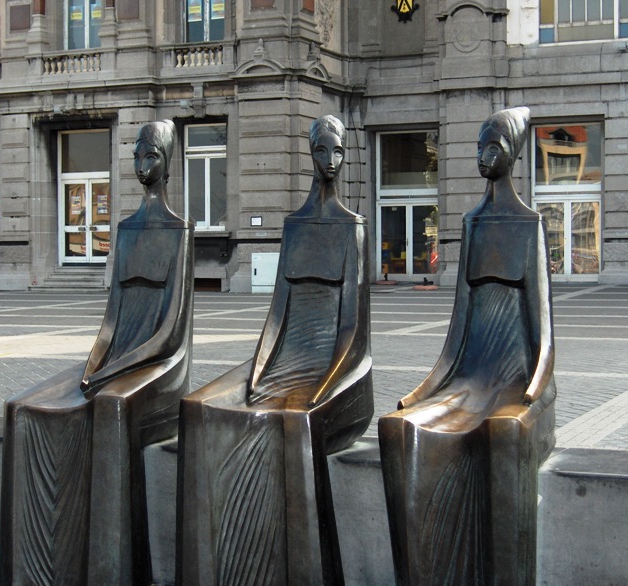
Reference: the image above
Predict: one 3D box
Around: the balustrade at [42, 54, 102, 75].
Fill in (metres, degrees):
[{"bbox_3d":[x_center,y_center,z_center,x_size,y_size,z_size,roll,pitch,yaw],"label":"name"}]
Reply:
[{"bbox_3d":[-6.051,-5.806,31.391,1.730,0.520,0.260,0,2,22],"label":"balustrade"}]

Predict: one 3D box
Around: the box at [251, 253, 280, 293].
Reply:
[{"bbox_3d":[-1.020,-0.473,29.124,0.800,0.950,0.360,0,2,22],"label":"box"}]

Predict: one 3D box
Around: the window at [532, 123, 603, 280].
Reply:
[{"bbox_3d":[6.295,-2.261,30.728,1.820,3.940,0.160,0,2,22],"label":"window"}]

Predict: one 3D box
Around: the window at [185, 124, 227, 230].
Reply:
[{"bbox_3d":[-2.600,-2.834,30.506,1.260,2.650,0.160,0,2,22],"label":"window"}]

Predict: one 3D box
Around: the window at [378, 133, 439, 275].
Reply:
[{"bbox_3d":[2.489,-2.271,32.282,1.820,3.900,0.160,0,2,22],"label":"window"}]

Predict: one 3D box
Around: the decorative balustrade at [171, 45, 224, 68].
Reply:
[{"bbox_3d":[-2.765,-5.747,30.159,1.450,0.520,0.260,0,2,22],"label":"decorative balustrade"}]

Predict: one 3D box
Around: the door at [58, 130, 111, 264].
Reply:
[{"bbox_3d":[-5.809,-2.477,31.990,1.850,3.500,0.160,0,2,22],"label":"door"}]

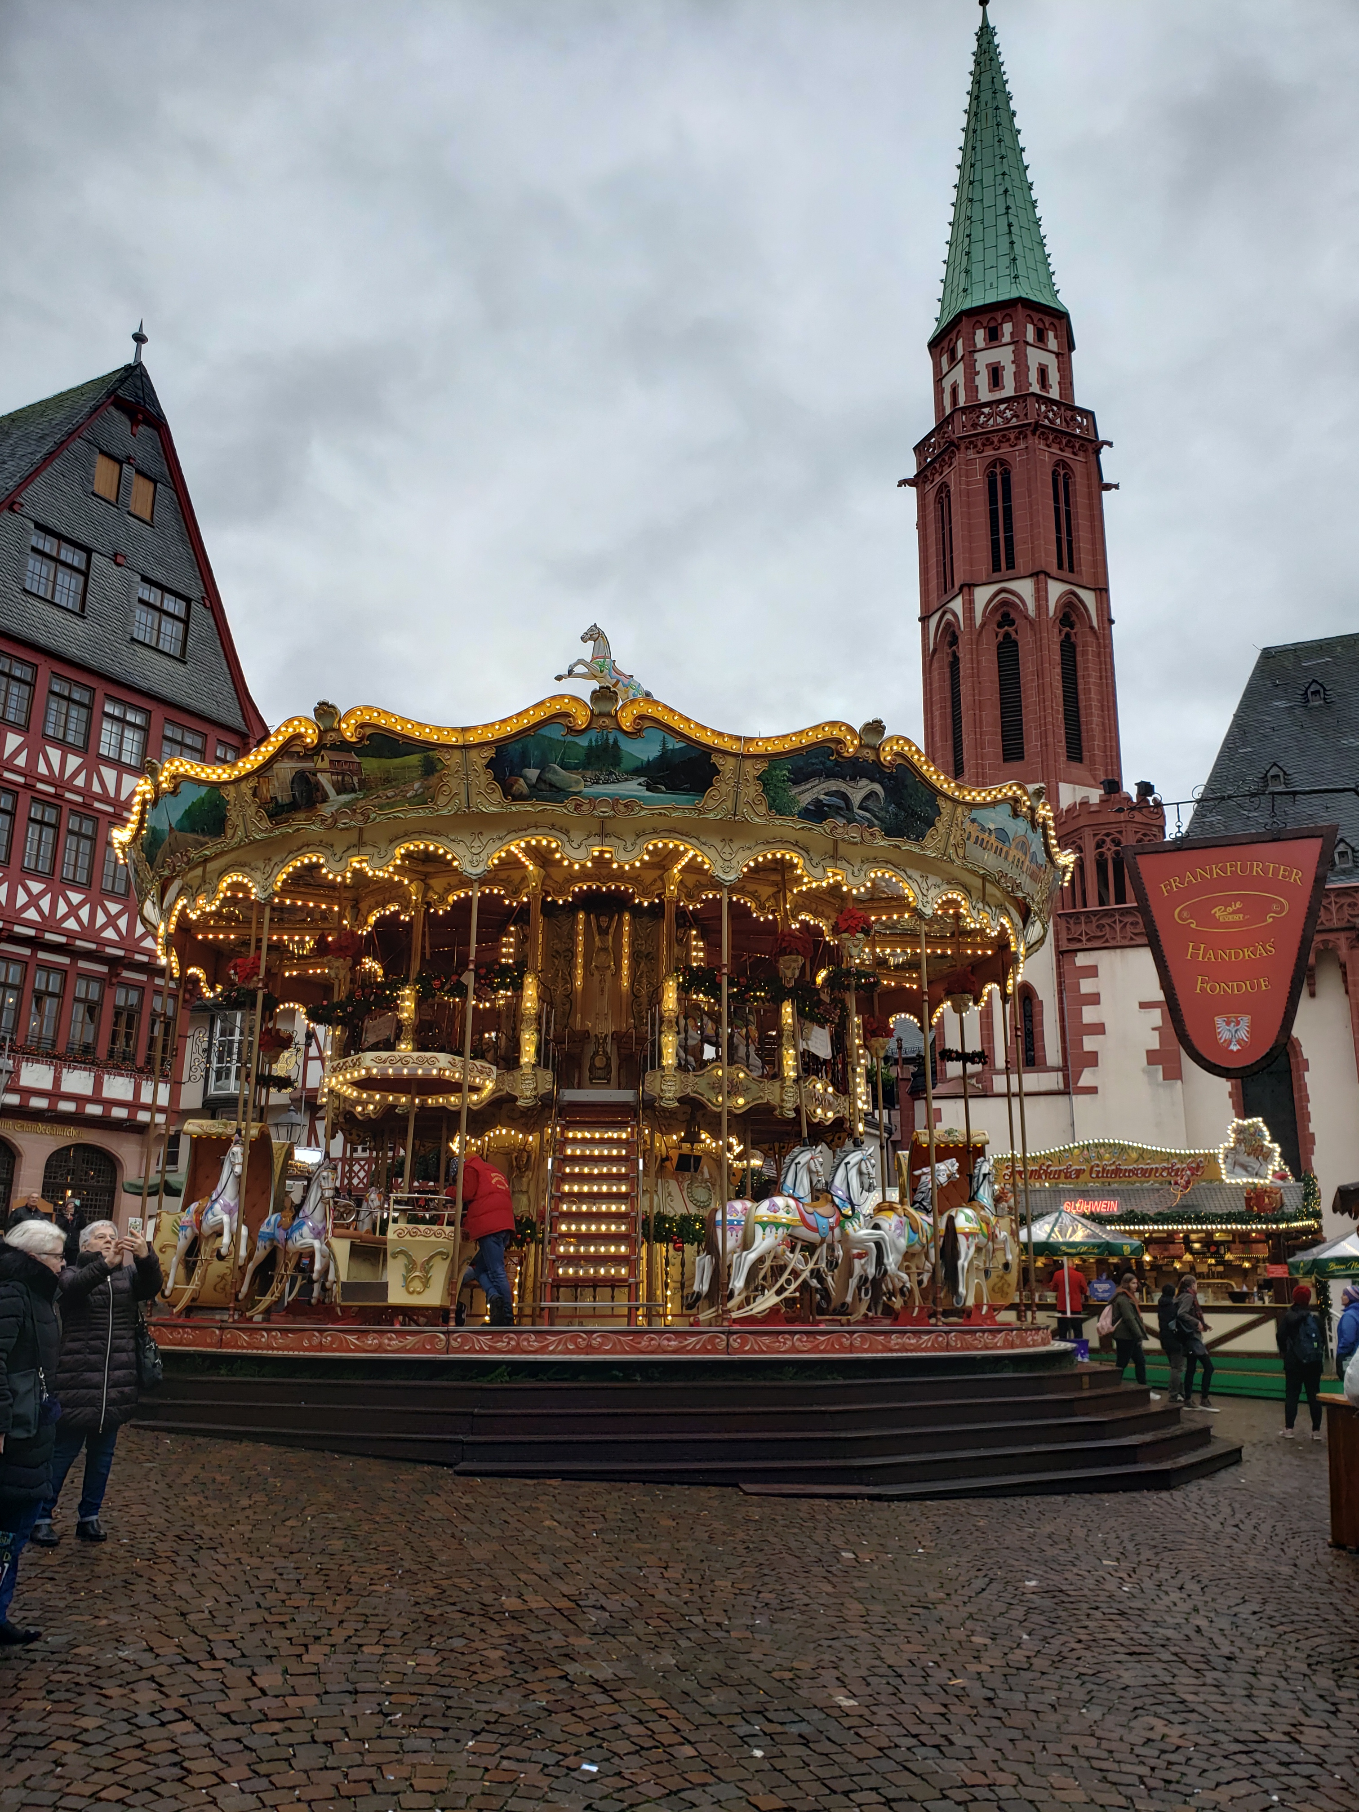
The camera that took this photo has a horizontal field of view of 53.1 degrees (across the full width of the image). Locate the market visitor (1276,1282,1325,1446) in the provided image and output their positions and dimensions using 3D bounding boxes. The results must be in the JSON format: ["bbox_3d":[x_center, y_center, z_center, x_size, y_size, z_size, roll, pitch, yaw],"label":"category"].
[{"bbox_3d":[6.938,5.090,15.197,0.540,1.632,0.420,3,-15,-10],"label":"market visitor"}]

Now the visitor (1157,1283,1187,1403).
[{"bbox_3d":[6.789,5.988,18.676,0.420,1.553,0.500,6,-15,-19],"label":"visitor"}]

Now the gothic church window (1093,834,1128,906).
[{"bbox_3d":[12.090,-1.000,38.174,0.950,2.110,0.300,-6,-16,23],"label":"gothic church window"}]

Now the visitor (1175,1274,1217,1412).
[{"bbox_3d":[6.757,5.703,17.777,0.560,1.677,0.500,-1,-14,7],"label":"visitor"}]

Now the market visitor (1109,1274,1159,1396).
[{"bbox_3d":[6.451,6.086,19.293,0.660,1.679,0.500,-3,-15,15],"label":"market visitor"}]

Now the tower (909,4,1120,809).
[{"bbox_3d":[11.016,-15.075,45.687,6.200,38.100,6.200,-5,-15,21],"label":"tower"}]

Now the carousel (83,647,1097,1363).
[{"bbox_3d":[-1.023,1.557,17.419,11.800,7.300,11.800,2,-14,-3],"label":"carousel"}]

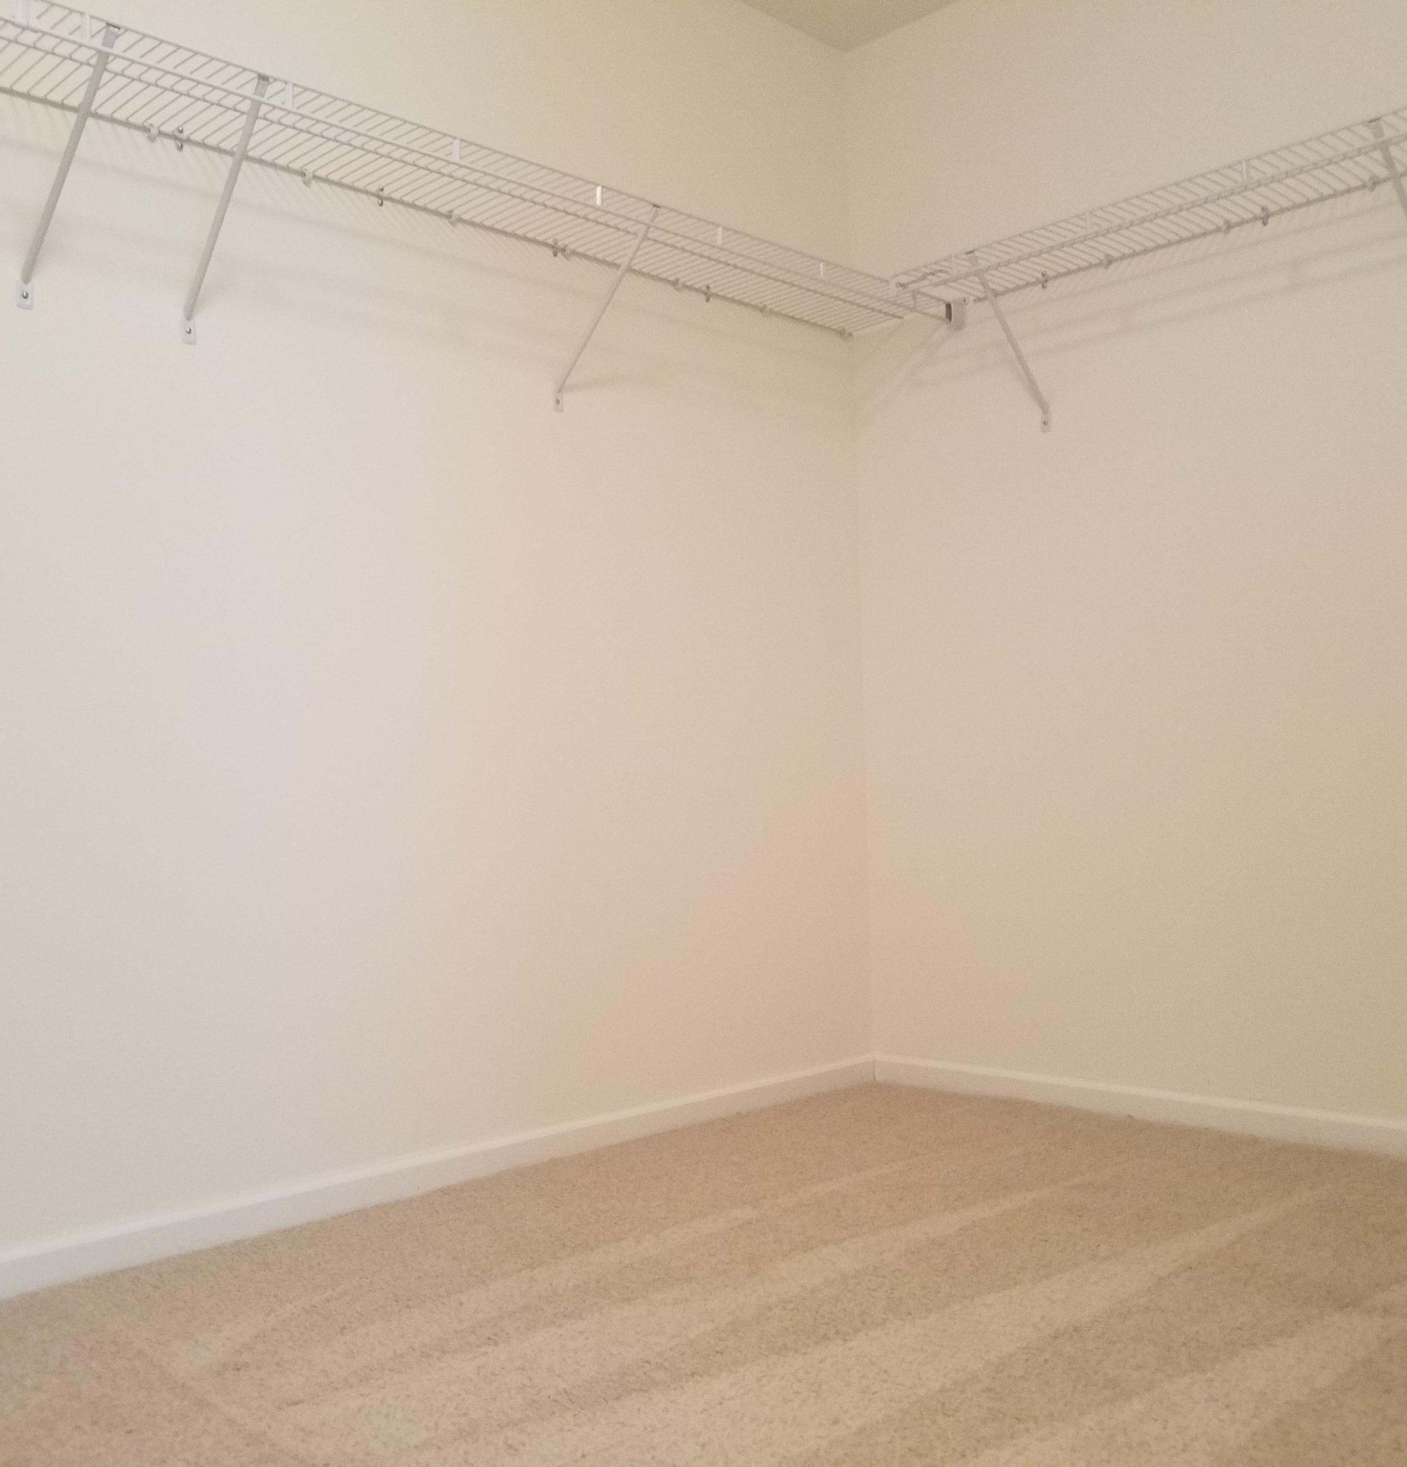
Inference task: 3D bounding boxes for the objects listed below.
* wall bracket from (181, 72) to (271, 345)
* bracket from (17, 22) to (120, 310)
[{"bbox_3d":[-0.751,-0.819,2.312,0.300,0.344,0.032,-3,-2,44],"label":"wall bracket"},{"bbox_3d":[-0.926,-0.822,2.144,0.300,0.337,0.032,-3,-2,44],"label":"bracket"}]

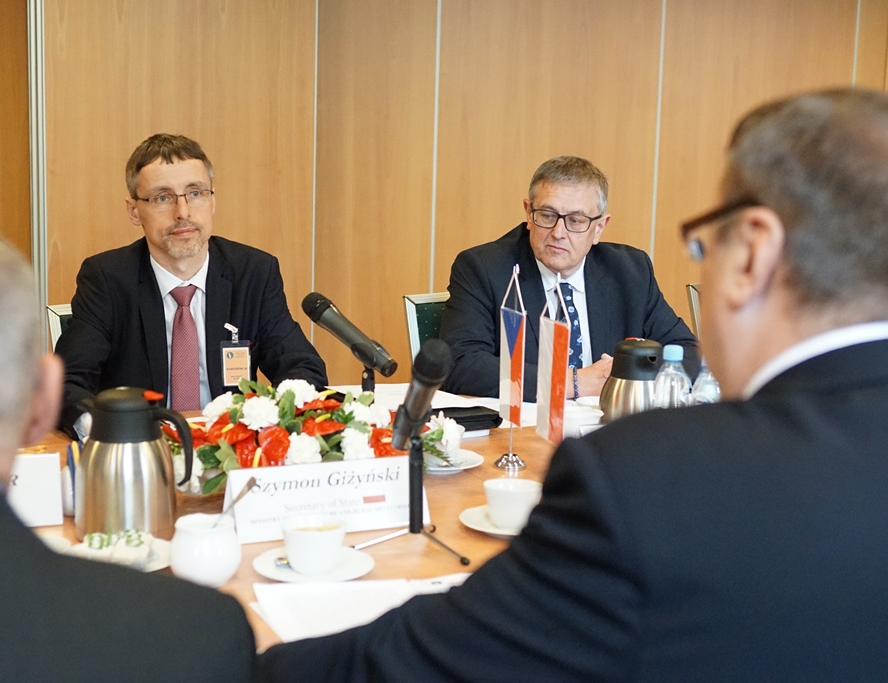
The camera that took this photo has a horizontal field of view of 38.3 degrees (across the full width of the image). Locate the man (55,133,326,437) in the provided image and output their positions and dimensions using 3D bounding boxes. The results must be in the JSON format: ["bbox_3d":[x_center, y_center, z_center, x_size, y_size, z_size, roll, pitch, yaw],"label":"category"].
[{"bbox_3d":[-0.516,0.239,2.549,0.560,1.292,0.820,-1,8,-20],"label":"man"}]

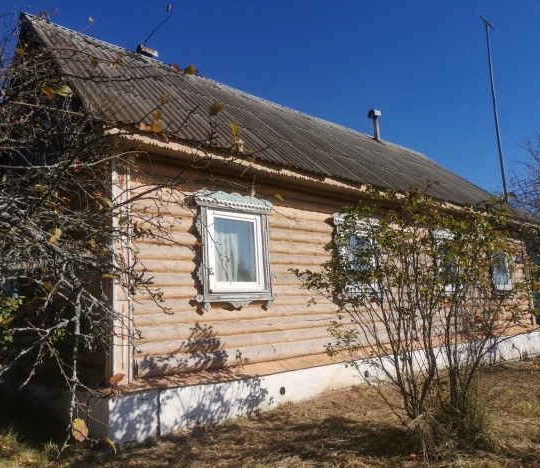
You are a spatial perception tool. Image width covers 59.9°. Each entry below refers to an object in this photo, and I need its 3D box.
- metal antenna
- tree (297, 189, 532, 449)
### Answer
[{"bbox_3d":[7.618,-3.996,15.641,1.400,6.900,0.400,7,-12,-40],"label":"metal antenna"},{"bbox_3d":[1.619,0.898,5.295,2.450,2.550,2.150,-6,-11,16],"label":"tree"}]

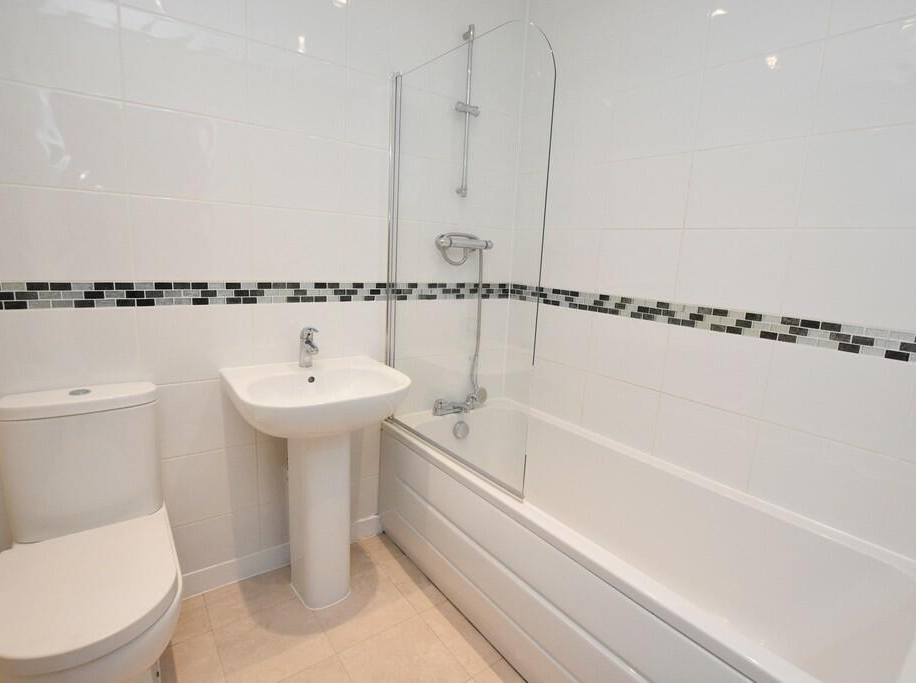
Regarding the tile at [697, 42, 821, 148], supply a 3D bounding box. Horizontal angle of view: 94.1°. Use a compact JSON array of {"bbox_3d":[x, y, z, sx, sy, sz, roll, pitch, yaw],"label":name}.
[{"bbox_3d":[0.900,-0.726,1.292,0.010,0.250,0.330,-5,13,-36],"label":"tile"}]

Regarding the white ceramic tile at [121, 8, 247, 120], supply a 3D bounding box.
[{"bbox_3d":[-0.814,-0.812,1.278,0.330,0.250,0.010,-5,13,-36],"label":"white ceramic tile"}]

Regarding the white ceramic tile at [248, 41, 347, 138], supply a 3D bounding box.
[{"bbox_3d":[-0.551,-0.857,1.484,0.325,0.255,0.010,-4,11,-33],"label":"white ceramic tile"}]

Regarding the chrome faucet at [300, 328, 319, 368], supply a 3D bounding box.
[{"bbox_3d":[-0.541,0.028,1.548,0.050,0.148,0.122,-5,14,-36],"label":"chrome faucet"}]

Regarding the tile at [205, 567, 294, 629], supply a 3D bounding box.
[{"bbox_3d":[-0.763,0.946,1.599,0.303,0.010,0.200,-5,14,-36],"label":"tile"}]

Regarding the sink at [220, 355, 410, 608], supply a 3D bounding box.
[{"bbox_3d":[-0.474,0.529,1.530,0.544,0.824,0.443,-5,13,-37],"label":"sink"}]

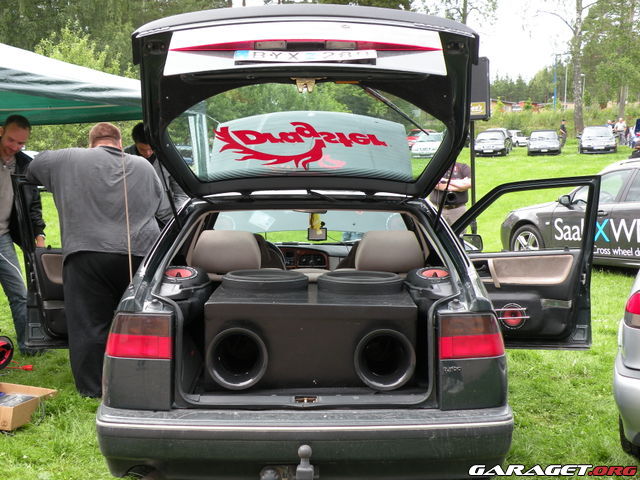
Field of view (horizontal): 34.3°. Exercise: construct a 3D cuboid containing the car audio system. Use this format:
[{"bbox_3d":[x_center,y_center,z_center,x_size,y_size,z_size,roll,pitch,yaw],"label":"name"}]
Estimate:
[{"bbox_3d":[0.024,0.380,4.500,1.050,0.420,0.600,0,6,-1],"label":"car audio system"}]

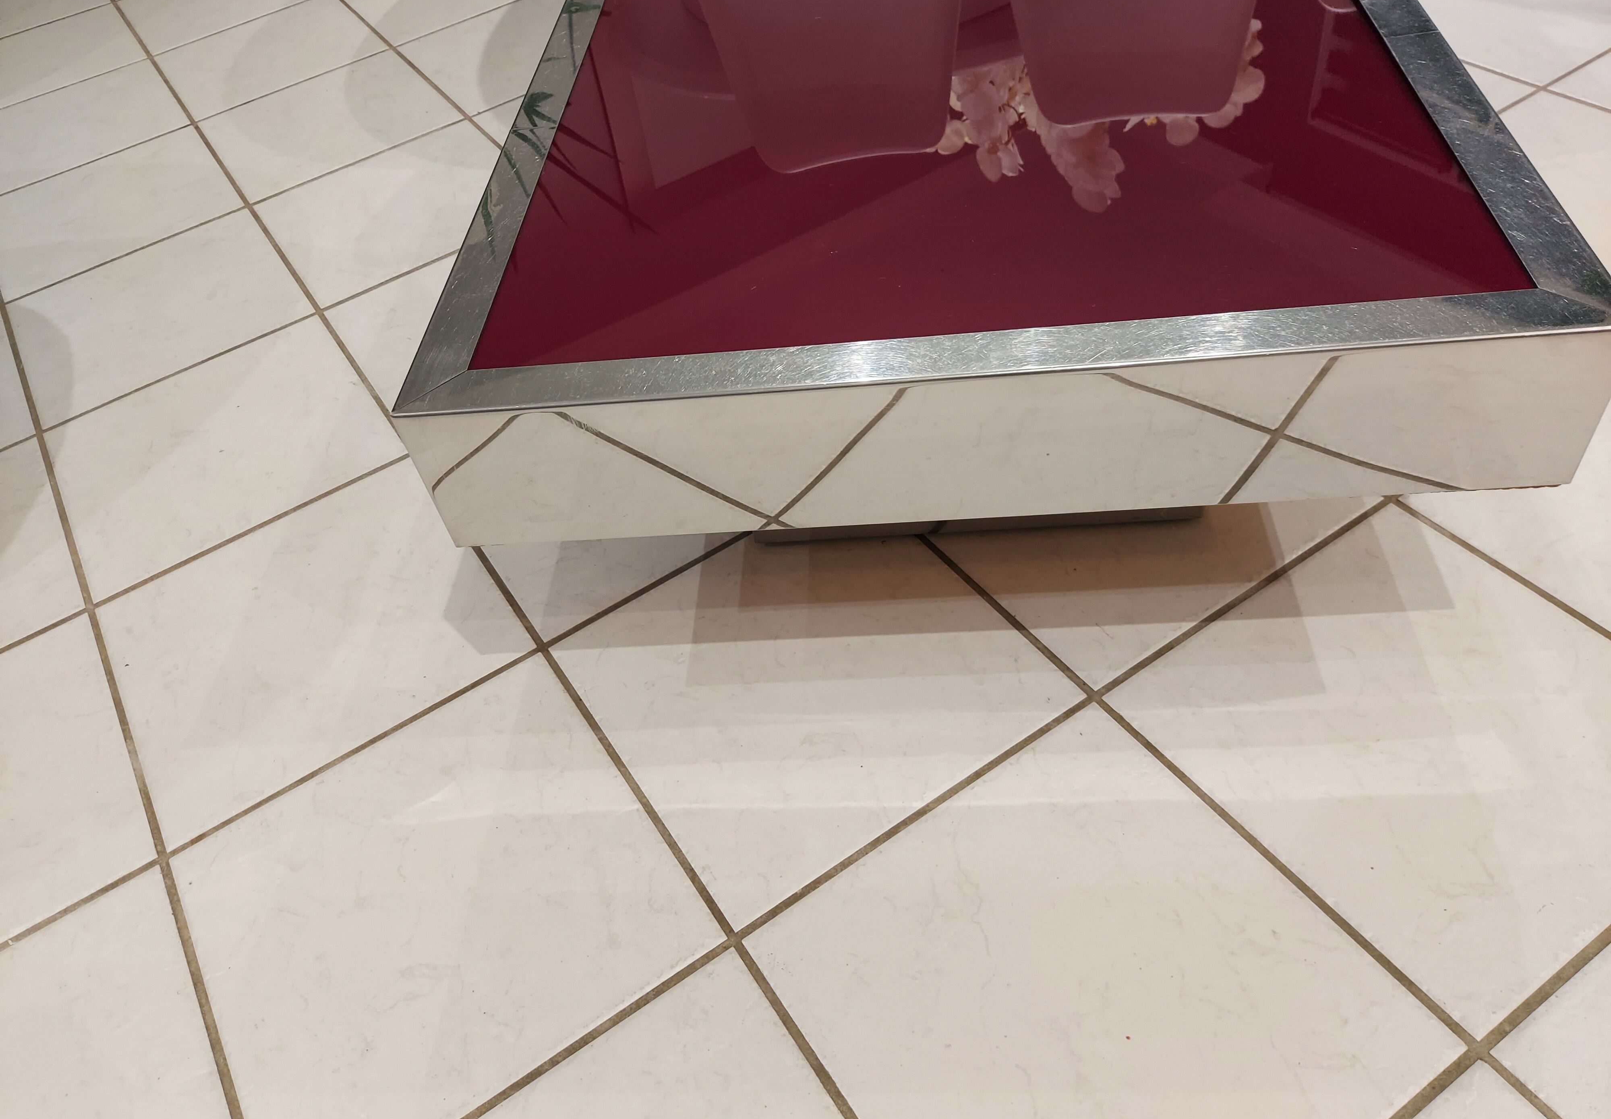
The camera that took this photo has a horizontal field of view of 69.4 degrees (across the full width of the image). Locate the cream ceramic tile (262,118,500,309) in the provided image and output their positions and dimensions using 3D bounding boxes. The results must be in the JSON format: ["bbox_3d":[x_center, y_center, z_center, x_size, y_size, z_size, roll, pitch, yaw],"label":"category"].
[{"bbox_3d":[-0.645,-0.563,1.859,0.387,0.010,0.387,-30,50,-17],"label":"cream ceramic tile"}]

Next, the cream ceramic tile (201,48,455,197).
[{"bbox_3d":[-0.860,-0.788,2.098,0.387,0.010,0.387,-30,50,-17],"label":"cream ceramic tile"}]

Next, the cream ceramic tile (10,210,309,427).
[{"bbox_3d":[-0.972,-0.374,1.743,0.387,0.010,0.387,-30,50,-17],"label":"cream ceramic tile"}]

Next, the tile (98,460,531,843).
[{"bbox_3d":[-0.542,0.076,1.265,0.387,0.010,0.387,-30,50,-17],"label":"tile"}]

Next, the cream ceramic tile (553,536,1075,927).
[{"bbox_3d":[0.000,0.112,1.141,0.387,0.010,0.387,-30,50,-17],"label":"cream ceramic tile"}]

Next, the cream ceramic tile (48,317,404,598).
[{"bbox_3d":[-0.757,-0.149,1.504,0.387,0.010,0.387,-30,50,-17],"label":"cream ceramic tile"}]

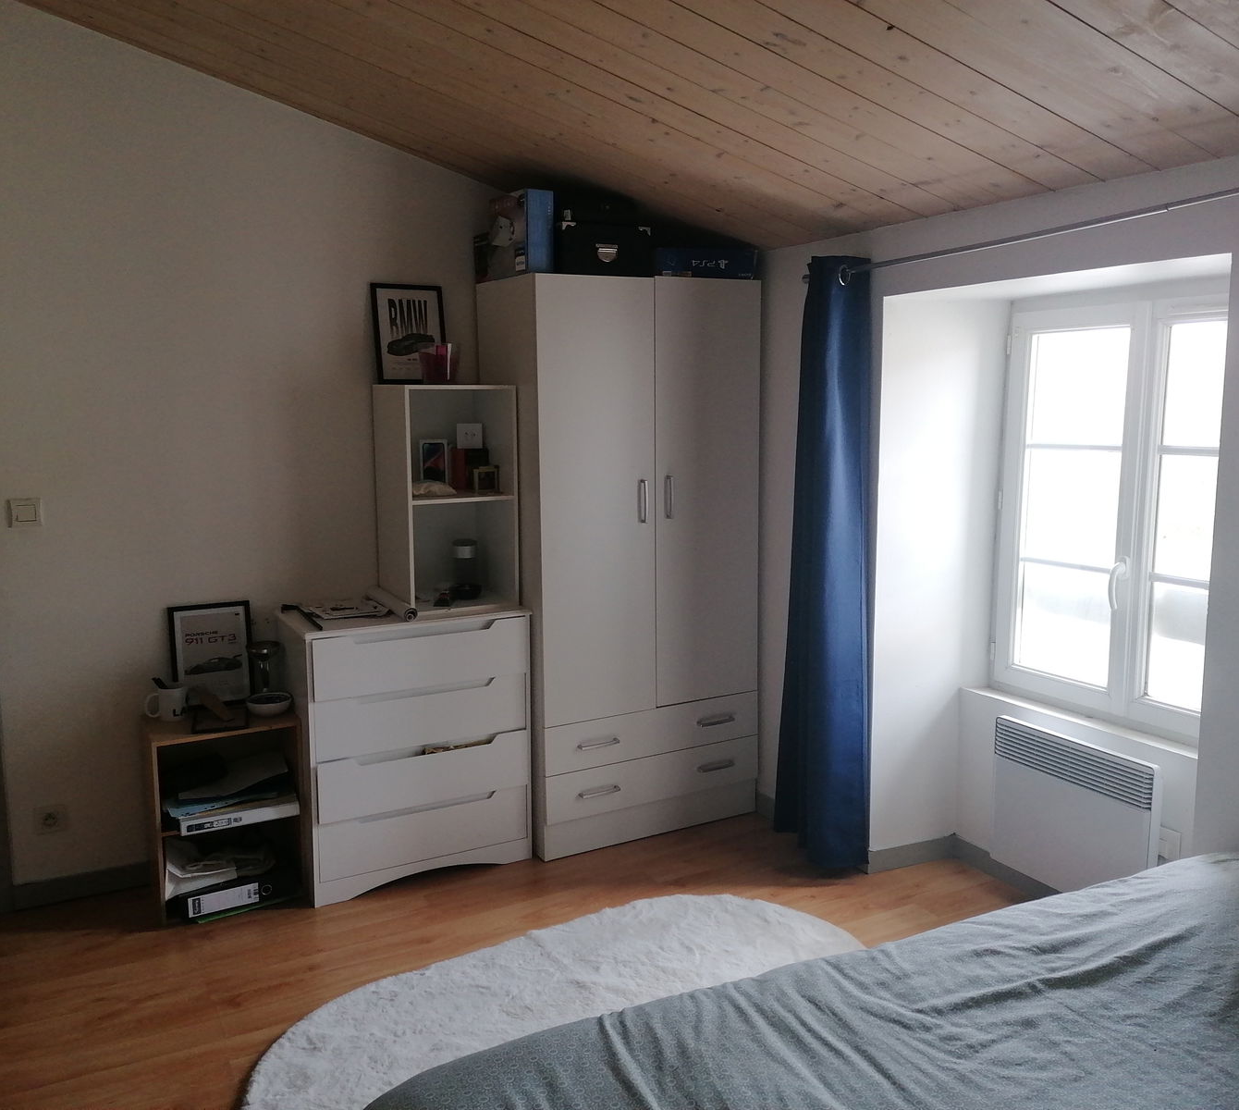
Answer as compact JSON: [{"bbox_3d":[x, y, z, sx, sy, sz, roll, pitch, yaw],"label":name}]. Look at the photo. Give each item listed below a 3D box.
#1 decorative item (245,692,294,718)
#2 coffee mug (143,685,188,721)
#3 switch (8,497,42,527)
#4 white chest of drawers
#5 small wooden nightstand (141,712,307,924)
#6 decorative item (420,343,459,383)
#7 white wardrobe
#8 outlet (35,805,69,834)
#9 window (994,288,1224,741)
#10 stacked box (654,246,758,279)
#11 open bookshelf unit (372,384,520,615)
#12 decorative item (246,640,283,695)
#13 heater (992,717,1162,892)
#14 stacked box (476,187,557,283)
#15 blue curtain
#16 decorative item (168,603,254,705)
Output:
[{"bbox_3d":[-1.036,0.437,3.417,0.140,0.060,0.140,-5,10,-28],"label":"decorative item"},{"bbox_3d":[-1.326,0.431,3.357,0.125,0.095,0.085,-4,9,-22],"label":"coffee mug"},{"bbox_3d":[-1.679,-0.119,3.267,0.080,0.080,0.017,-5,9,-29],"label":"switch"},{"bbox_3d":[-0.679,0.587,3.674,0.703,0.810,0.401,-5,9,-29],"label":"white chest of drawers"},{"bbox_3d":[-1.165,0.734,3.403,0.399,0.522,0.324,-5,10,-27],"label":"small wooden nightstand"},{"bbox_3d":[-0.569,-0.598,3.639,0.120,0.122,0.113,-5,9,-29],"label":"decorative item"},{"bbox_3d":[0.005,0.010,3.872,0.807,1.799,0.452,-5,10,-29],"label":"white wardrobe"},{"bbox_3d":[-1.638,0.768,3.334,0.080,0.080,0.020,-5,10,-28],"label":"outlet"},{"bbox_3d":[1.433,-0.114,3.177,0.090,1.216,0.978,-4,9,-28],"label":"window"},{"bbox_3d":[0.217,-0.979,3.937,0.402,0.095,0.300,-5,9,-29],"label":"stacked box"},{"bbox_3d":[-0.542,-0.188,3.634,0.348,0.682,0.335,-5,10,-28],"label":"open bookshelf unit"},{"bbox_3d":[-1.072,0.367,3.485,0.105,0.180,0.105,-5,10,-28],"label":"decorative item"},{"bbox_3d":[1.281,0.733,3.241,0.066,0.443,0.539,-4,9,-28],"label":"heater"},{"bbox_3d":[-0.317,-1.007,3.668,0.090,0.247,0.335,-5,9,-29],"label":"stacked box"},{"bbox_3d":[0.593,0.036,3.427,0.155,1.770,0.360,-5,10,-28],"label":"blue curtain"},{"bbox_3d":[-1.239,0.308,3.517,0.232,0.320,0.020,-5,1,-29],"label":"decorative item"}]

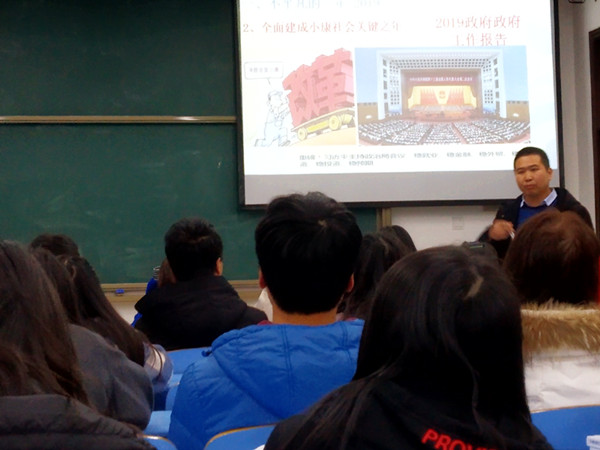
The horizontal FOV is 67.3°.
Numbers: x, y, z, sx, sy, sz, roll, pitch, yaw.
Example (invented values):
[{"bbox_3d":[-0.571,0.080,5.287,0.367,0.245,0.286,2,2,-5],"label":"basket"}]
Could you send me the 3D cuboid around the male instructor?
[{"bbox_3d":[1.188,0.457,2.212,0.560,1.700,0.400,-4,-4,43],"label":"male instructor"}]

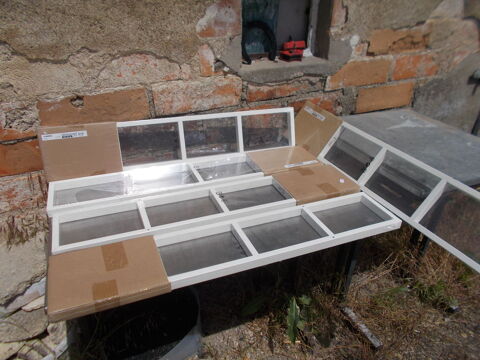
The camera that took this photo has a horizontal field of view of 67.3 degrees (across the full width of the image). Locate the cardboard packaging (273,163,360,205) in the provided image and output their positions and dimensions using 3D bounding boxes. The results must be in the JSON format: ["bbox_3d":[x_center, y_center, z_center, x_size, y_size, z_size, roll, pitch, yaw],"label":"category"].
[{"bbox_3d":[0.279,0.016,1.351,0.273,0.029,0.193,-10,31,-21],"label":"cardboard packaging"}]

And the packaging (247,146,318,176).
[{"bbox_3d":[0.179,-0.081,1.532,0.269,0.029,0.193,-10,31,-21],"label":"packaging"}]

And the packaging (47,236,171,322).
[{"bbox_3d":[-0.336,0.243,0.928,0.274,0.029,0.197,-10,31,-20],"label":"packaging"}]

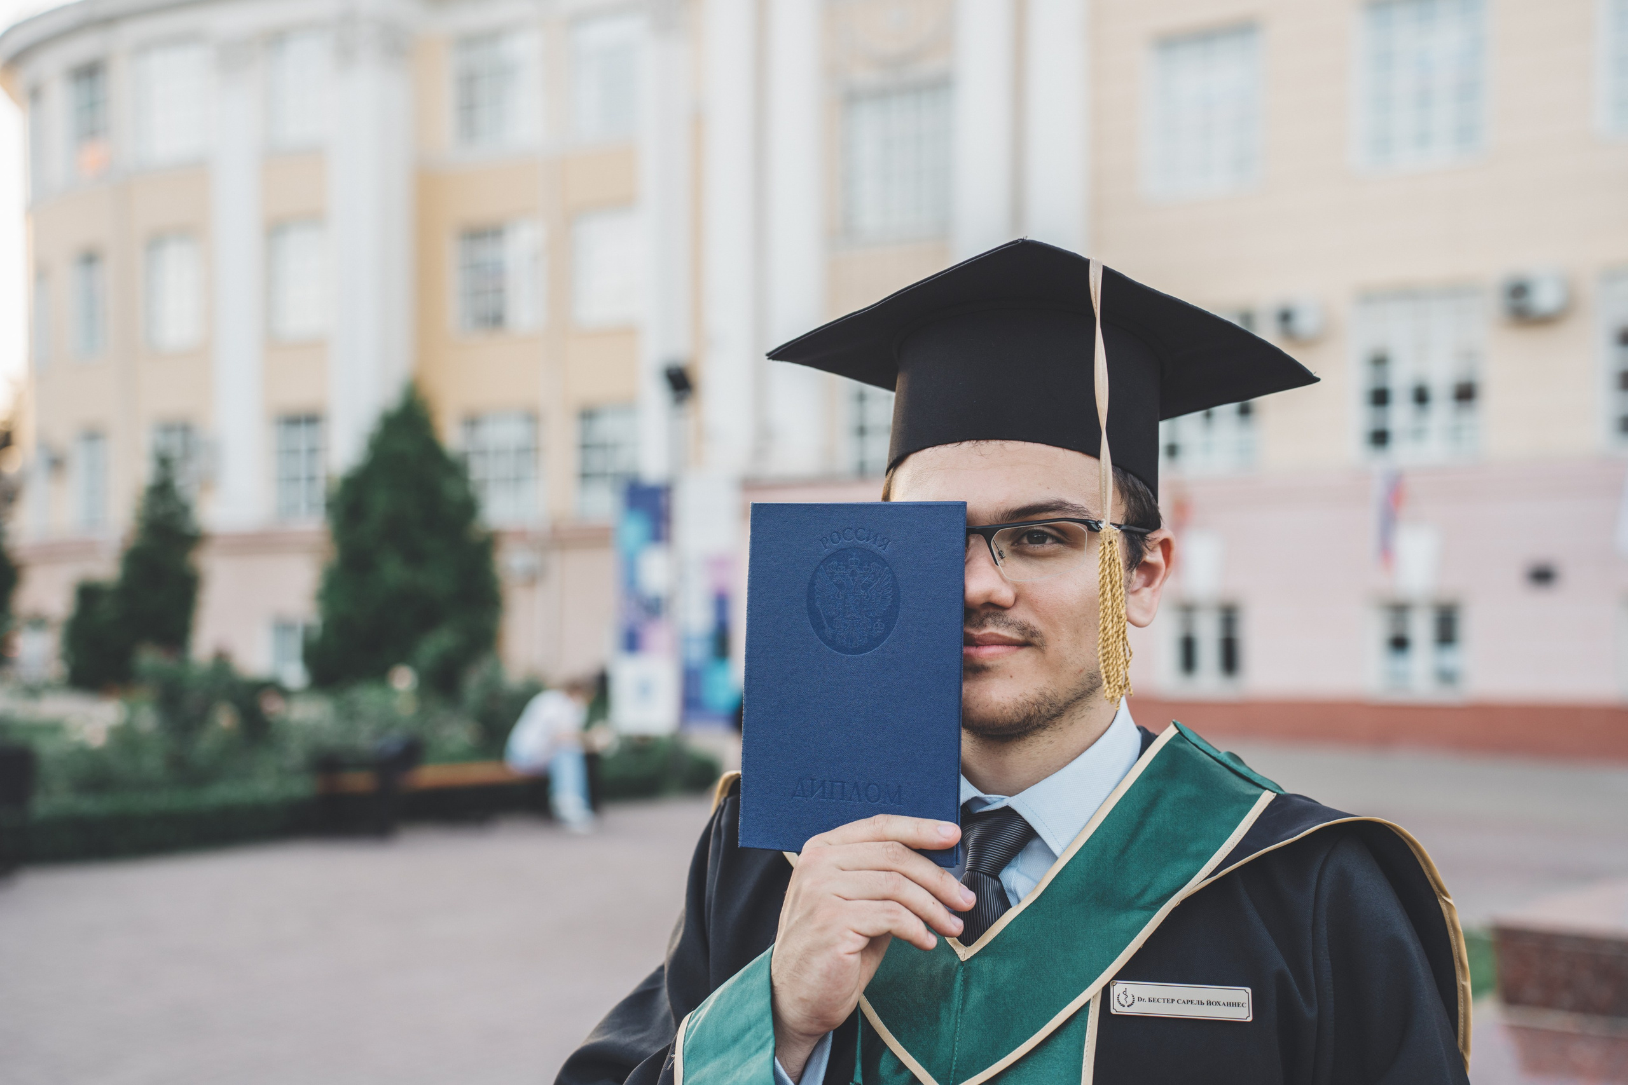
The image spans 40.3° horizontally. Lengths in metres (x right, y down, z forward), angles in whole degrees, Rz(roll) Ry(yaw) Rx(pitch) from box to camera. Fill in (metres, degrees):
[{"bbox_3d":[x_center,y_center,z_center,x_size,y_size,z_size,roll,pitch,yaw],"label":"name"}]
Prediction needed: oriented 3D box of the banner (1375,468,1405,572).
[{"bbox_3d":[7.533,-0.291,29.000,0.400,1.330,0.200,-2,-3,33],"label":"banner"}]

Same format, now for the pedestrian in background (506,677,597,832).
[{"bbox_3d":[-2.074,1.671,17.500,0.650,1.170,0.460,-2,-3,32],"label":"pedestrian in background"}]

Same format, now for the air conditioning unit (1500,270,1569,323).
[{"bbox_3d":[9.276,-3.163,28.500,0.820,0.590,0.310,-2,-3,33],"label":"air conditioning unit"}]

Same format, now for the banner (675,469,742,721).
[{"bbox_3d":[-1.286,0.705,27.000,0.800,3.050,0.100,-1,-3,14],"label":"banner"}]

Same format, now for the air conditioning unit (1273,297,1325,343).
[{"bbox_3d":[6.613,-3.031,30.200,0.710,0.530,0.280,-2,-3,33],"label":"air conditioning unit"}]

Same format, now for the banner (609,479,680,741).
[{"bbox_3d":[-2.016,0.790,26.500,0.800,3.000,0.100,-1,-3,14],"label":"banner"}]

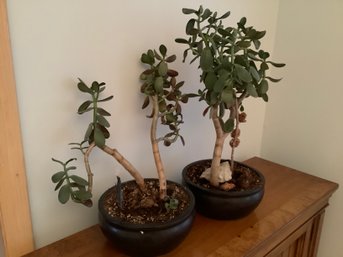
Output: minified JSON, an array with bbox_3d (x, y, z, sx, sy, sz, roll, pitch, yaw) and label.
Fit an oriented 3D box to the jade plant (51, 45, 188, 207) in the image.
[{"bbox_3d":[-0.095,-0.001,0.779,0.430,0.415,0.190,-13,21,-43],"label":"jade plant"}]

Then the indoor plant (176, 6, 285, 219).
[{"bbox_3d":[0.179,-0.037,0.941,0.315,0.615,0.285,-13,21,-43],"label":"indoor plant"}]

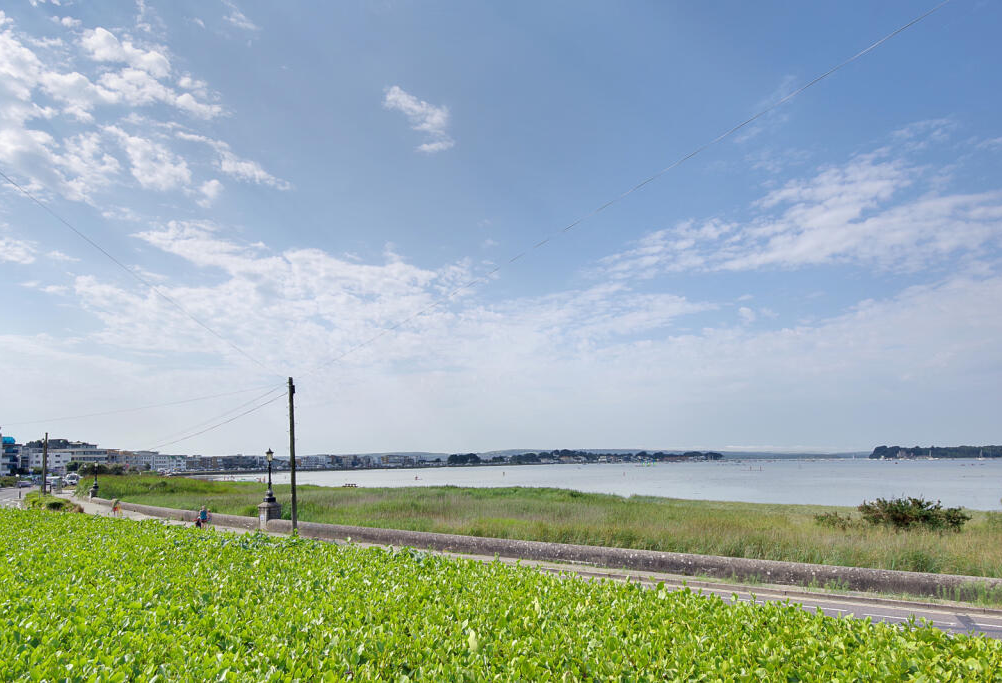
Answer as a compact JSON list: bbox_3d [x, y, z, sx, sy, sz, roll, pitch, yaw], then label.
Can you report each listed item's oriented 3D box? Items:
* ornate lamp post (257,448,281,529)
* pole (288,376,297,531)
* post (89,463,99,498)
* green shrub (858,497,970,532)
[{"bbox_3d":[-12.918,8.279,30.200,0.860,4.498,0.860,-6,-10,38],"label":"ornate lamp post"},{"bbox_3d":[-10.917,5.975,28.300,0.320,8.238,0.320,-6,-10,38],"label":"pole"},{"bbox_3d":[-45.351,15.580,60.300,0.860,4.403,0.860,-6,-10,38],"label":"post"},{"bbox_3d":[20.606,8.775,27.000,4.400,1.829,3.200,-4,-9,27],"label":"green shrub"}]

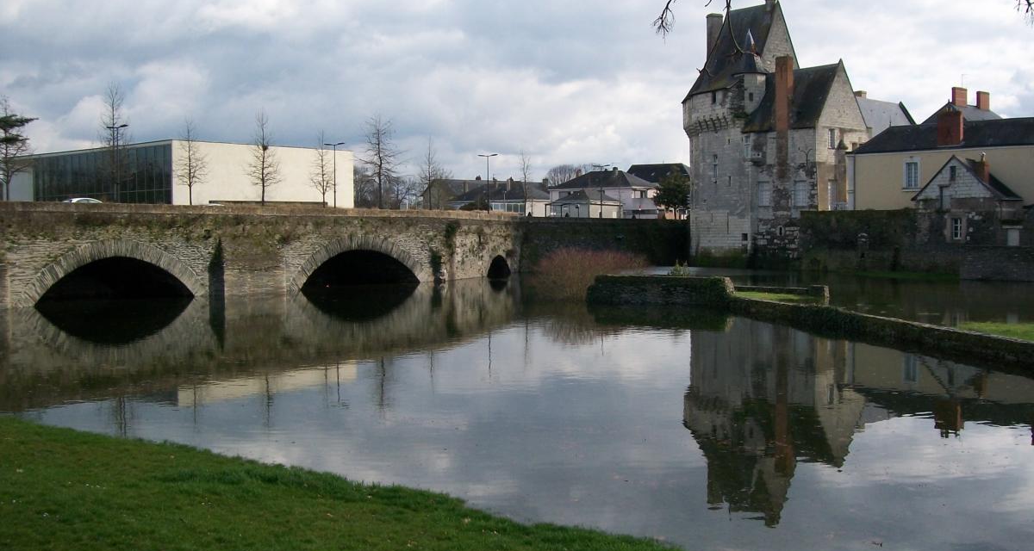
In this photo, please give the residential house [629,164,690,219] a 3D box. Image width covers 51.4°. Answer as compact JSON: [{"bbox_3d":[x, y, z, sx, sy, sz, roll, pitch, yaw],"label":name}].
[{"bbox_3d":[21.313,-11.993,159.790,13.000,9.470,9.000,1,3,27],"label":"residential house"}]

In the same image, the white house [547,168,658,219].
[{"bbox_3d":[11.796,-10.471,144.505,12.200,7.920,8.000,1,3,33],"label":"white house"}]

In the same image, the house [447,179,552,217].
[{"bbox_3d":[-1.654,-8.210,120.560,10.500,5.520,7.000,1,3,33],"label":"house"}]

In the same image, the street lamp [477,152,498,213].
[{"bbox_3d":[-2.497,-7.397,91.992,2.100,6.240,0.350,1,3,36],"label":"street lamp"}]

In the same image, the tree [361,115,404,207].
[{"bbox_3d":[-11.316,-9.027,90.895,3.500,9.120,3.500,0,3,0],"label":"tree"}]

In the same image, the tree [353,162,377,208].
[{"bbox_3d":[-20.423,-10.988,144.792,4.500,8.570,4.500,0,3,0],"label":"tree"}]

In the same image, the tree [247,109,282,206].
[{"bbox_3d":[-19.398,-8.420,82.403,2.600,8.570,2.600,0,3,0],"label":"tree"}]

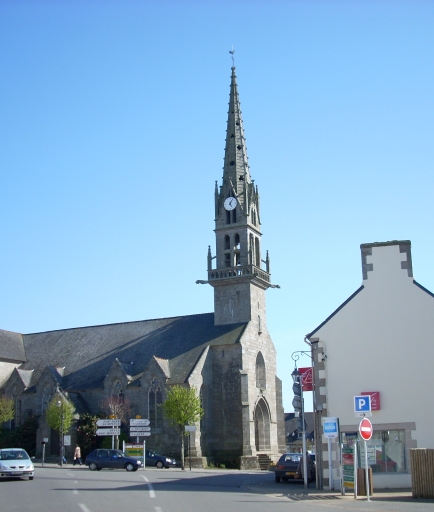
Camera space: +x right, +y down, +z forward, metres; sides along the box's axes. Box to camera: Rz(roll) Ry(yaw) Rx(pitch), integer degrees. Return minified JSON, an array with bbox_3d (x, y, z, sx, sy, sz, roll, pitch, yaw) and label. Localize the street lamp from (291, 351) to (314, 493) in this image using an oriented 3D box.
[{"bbox_3d":[3.353,6.351,28.676,0.850,5.400,0.420,-5,-15,15],"label":"street lamp"}]

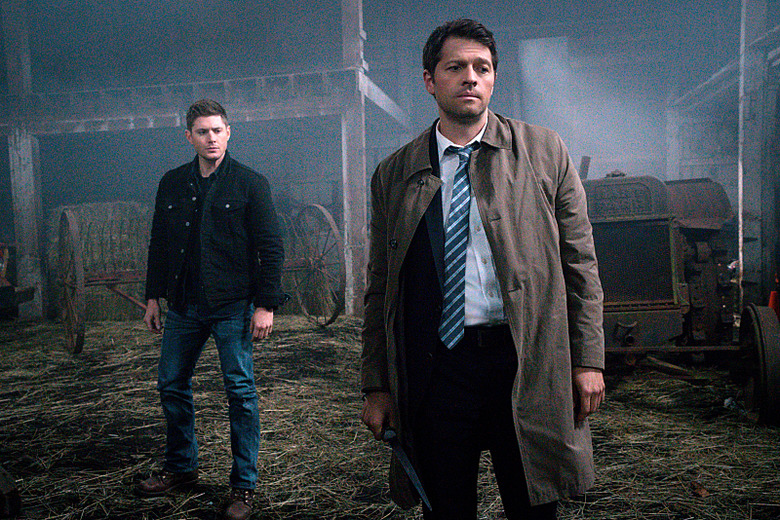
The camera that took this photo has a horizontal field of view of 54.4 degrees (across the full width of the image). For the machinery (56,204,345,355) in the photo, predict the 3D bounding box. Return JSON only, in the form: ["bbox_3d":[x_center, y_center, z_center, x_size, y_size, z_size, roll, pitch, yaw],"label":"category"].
[{"bbox_3d":[-1.930,0.130,7.850,2.650,1.380,1.500,-3,4,-29],"label":"machinery"}]

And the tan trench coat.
[{"bbox_3d":[0.262,0.130,2.060,0.620,1.030,0.400,0,4,15],"label":"tan trench coat"}]

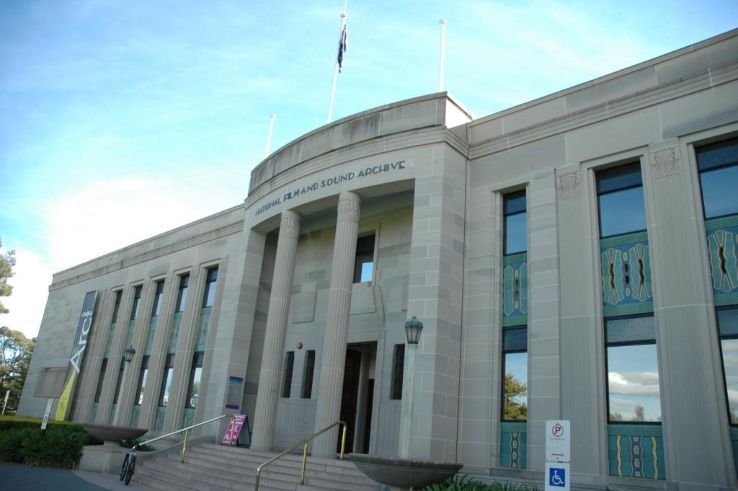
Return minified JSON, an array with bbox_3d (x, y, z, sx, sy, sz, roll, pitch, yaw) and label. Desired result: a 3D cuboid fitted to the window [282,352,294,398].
[{"bbox_3d":[-2.791,4.621,19.675,0.430,1.640,0.150,-13,-27,40],"label":"window"}]

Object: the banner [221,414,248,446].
[{"bbox_3d":[-4.401,6.183,18.457,0.662,1.018,0.713,-7,-23,29],"label":"banner"}]

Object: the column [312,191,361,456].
[{"bbox_3d":[-0.931,2.244,17.510,0.753,8.298,0.753,5,-20,2],"label":"column"}]

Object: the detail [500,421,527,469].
[{"bbox_3d":[3.360,4.628,12.859,0.690,1.010,0.100,-13,-27,40],"label":"detail"}]

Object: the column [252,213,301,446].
[{"bbox_3d":[-2.914,2.435,17.760,0.720,7.750,0.720,-13,-27,40],"label":"column"}]

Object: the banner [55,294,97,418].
[{"bbox_3d":[-16.224,6.007,30.642,1.370,7.100,0.180,-13,-27,40],"label":"banner"}]

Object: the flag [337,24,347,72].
[{"bbox_3d":[-1.067,-7.902,22.156,0.336,2.342,0.285,-13,-27,40],"label":"flag"}]

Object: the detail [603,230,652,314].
[{"bbox_3d":[5.753,0.630,12.382,1.050,1.900,0.100,-13,-27,40],"label":"detail"}]

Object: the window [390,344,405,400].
[{"bbox_3d":[0.988,4.162,18.143,0.509,1.812,0.204,-13,-27,40],"label":"window"}]

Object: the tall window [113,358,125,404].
[{"bbox_3d":[-13.810,7.560,30.935,1.206,2.627,0.204,-13,-27,40],"label":"tall window"}]

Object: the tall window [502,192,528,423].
[{"bbox_3d":[4.195,1.553,15.909,0.774,6.781,0.204,-13,-27,40],"label":"tall window"}]

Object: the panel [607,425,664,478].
[{"bbox_3d":[5.364,4.130,11.123,1.060,1.020,0.100,-13,-27,40],"label":"panel"}]

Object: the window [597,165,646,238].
[{"bbox_3d":[5.930,-1.118,13.028,1.050,1.860,0.120,-13,-27,40],"label":"window"}]

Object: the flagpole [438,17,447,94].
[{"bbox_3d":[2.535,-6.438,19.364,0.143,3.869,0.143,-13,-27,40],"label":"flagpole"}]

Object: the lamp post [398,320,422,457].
[{"bbox_3d":[0.843,3.073,11.393,0.387,3.217,0.387,-13,-27,40],"label":"lamp post"}]

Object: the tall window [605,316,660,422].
[{"bbox_3d":[6.282,2.933,13.206,1.206,2.586,0.204,-13,-27,40],"label":"tall window"}]

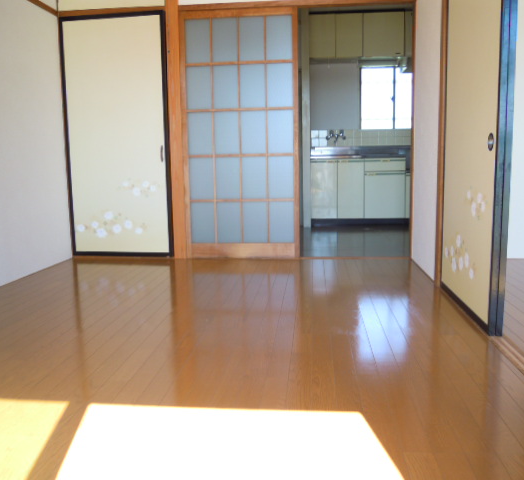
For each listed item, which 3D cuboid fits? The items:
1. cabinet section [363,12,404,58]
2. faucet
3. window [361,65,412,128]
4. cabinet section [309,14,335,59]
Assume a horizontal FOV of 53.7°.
[{"bbox_3d":[1.356,-2.272,5.856,0.445,0.471,0.370,0,8,6],"label":"cabinet section"},{"bbox_3d":[0.916,-1.272,6.370,0.242,0.199,0.200,0,7,6],"label":"faucet"},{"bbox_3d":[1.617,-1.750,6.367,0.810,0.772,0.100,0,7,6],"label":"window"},{"bbox_3d":[0.685,-2.270,5.930,0.303,0.471,0.370,0,8,6],"label":"cabinet section"}]

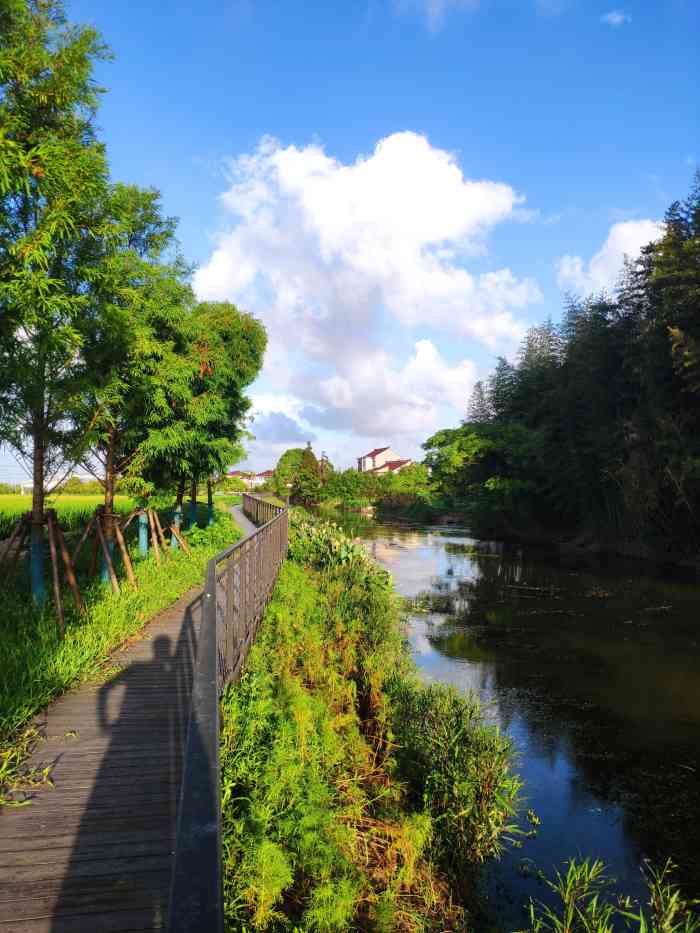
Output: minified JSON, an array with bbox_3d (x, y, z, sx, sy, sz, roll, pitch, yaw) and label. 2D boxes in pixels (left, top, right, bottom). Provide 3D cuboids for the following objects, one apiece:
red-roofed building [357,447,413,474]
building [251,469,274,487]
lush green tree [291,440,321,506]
[{"bbox_3d":[6.100,0.850,104.000,8.000,8.700,10.000,1,-2,-23],"label":"red-roofed building"},{"bbox_3d":[-28.000,4.300,185.000,9.500,7.300,8.000,0,-2,-12],"label":"building"},{"bbox_3d":[-5.400,1.000,70.000,3.700,7.900,3.700,0,-2,0],"label":"lush green tree"}]

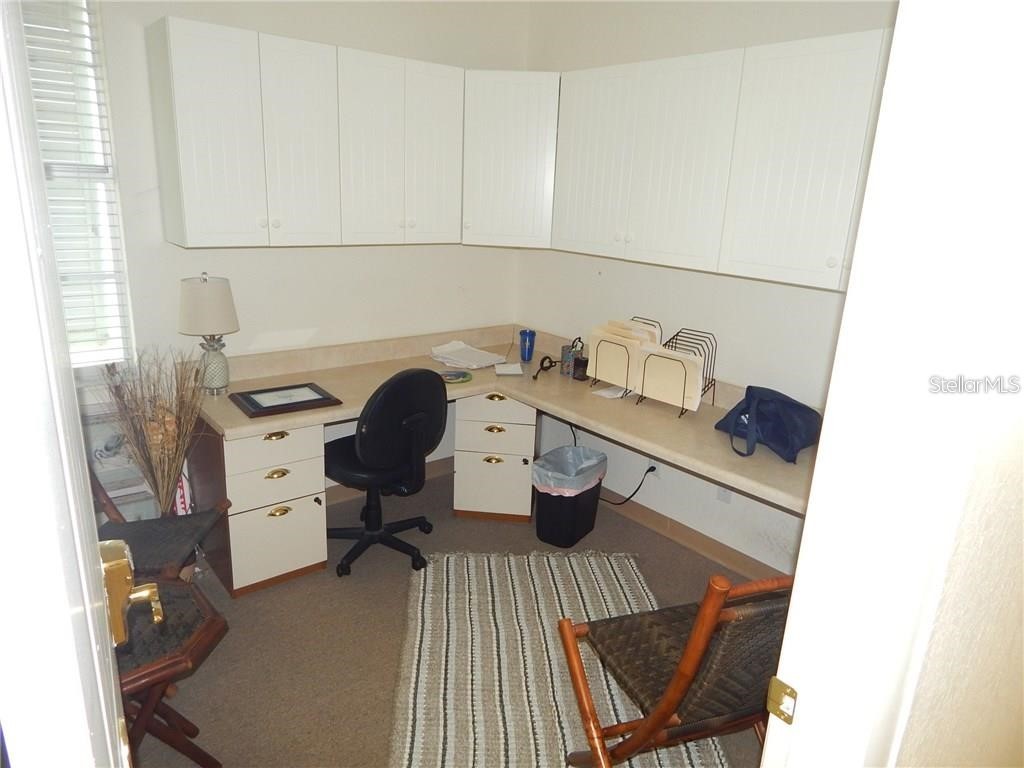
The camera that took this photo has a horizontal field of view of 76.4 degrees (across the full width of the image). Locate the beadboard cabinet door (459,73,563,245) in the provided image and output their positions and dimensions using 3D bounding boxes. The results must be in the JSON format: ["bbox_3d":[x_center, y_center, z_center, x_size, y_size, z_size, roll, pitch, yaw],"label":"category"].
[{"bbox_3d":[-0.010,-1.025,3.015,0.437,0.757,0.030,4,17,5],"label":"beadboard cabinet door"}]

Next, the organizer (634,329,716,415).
[{"bbox_3d":[0.730,-0.057,2.823,0.280,0.315,0.280,-11,21,-38],"label":"organizer"}]

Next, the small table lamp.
[{"bbox_3d":[-1.238,-0.202,2.655,0.222,0.500,0.222,-11,21,-38],"label":"small table lamp"}]

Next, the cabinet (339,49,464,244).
[{"bbox_3d":[-0.560,-1.026,2.934,0.612,0.762,0.311,-11,21,-38],"label":"cabinet"}]

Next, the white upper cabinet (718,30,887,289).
[{"bbox_3d":[1.049,-0.749,2.260,0.304,0.762,0.462,-11,21,-38],"label":"white upper cabinet"}]

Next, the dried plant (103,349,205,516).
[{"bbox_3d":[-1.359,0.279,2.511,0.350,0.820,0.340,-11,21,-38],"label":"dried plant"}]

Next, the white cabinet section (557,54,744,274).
[{"bbox_3d":[0.613,-0.917,2.756,0.320,0.762,0.905,-11,21,-39],"label":"white cabinet section"}]

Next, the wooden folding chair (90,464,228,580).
[{"bbox_3d":[-1.278,0.548,2.146,0.580,0.770,0.500,2,17,-3],"label":"wooden folding chair"}]

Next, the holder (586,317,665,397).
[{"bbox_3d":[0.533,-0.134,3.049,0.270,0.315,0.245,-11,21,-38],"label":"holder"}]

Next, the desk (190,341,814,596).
[{"bbox_3d":[-0.011,0.444,2.620,1.840,0.815,2.200,-11,21,-38],"label":"desk"}]

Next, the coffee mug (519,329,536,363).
[{"bbox_3d":[0.087,-0.199,3.460,0.088,0.165,0.088,3,17,-1],"label":"coffee mug"}]

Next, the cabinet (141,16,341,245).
[{"bbox_3d":[-1.027,-0.938,2.557,0.601,0.762,0.311,-11,21,-38],"label":"cabinet"}]

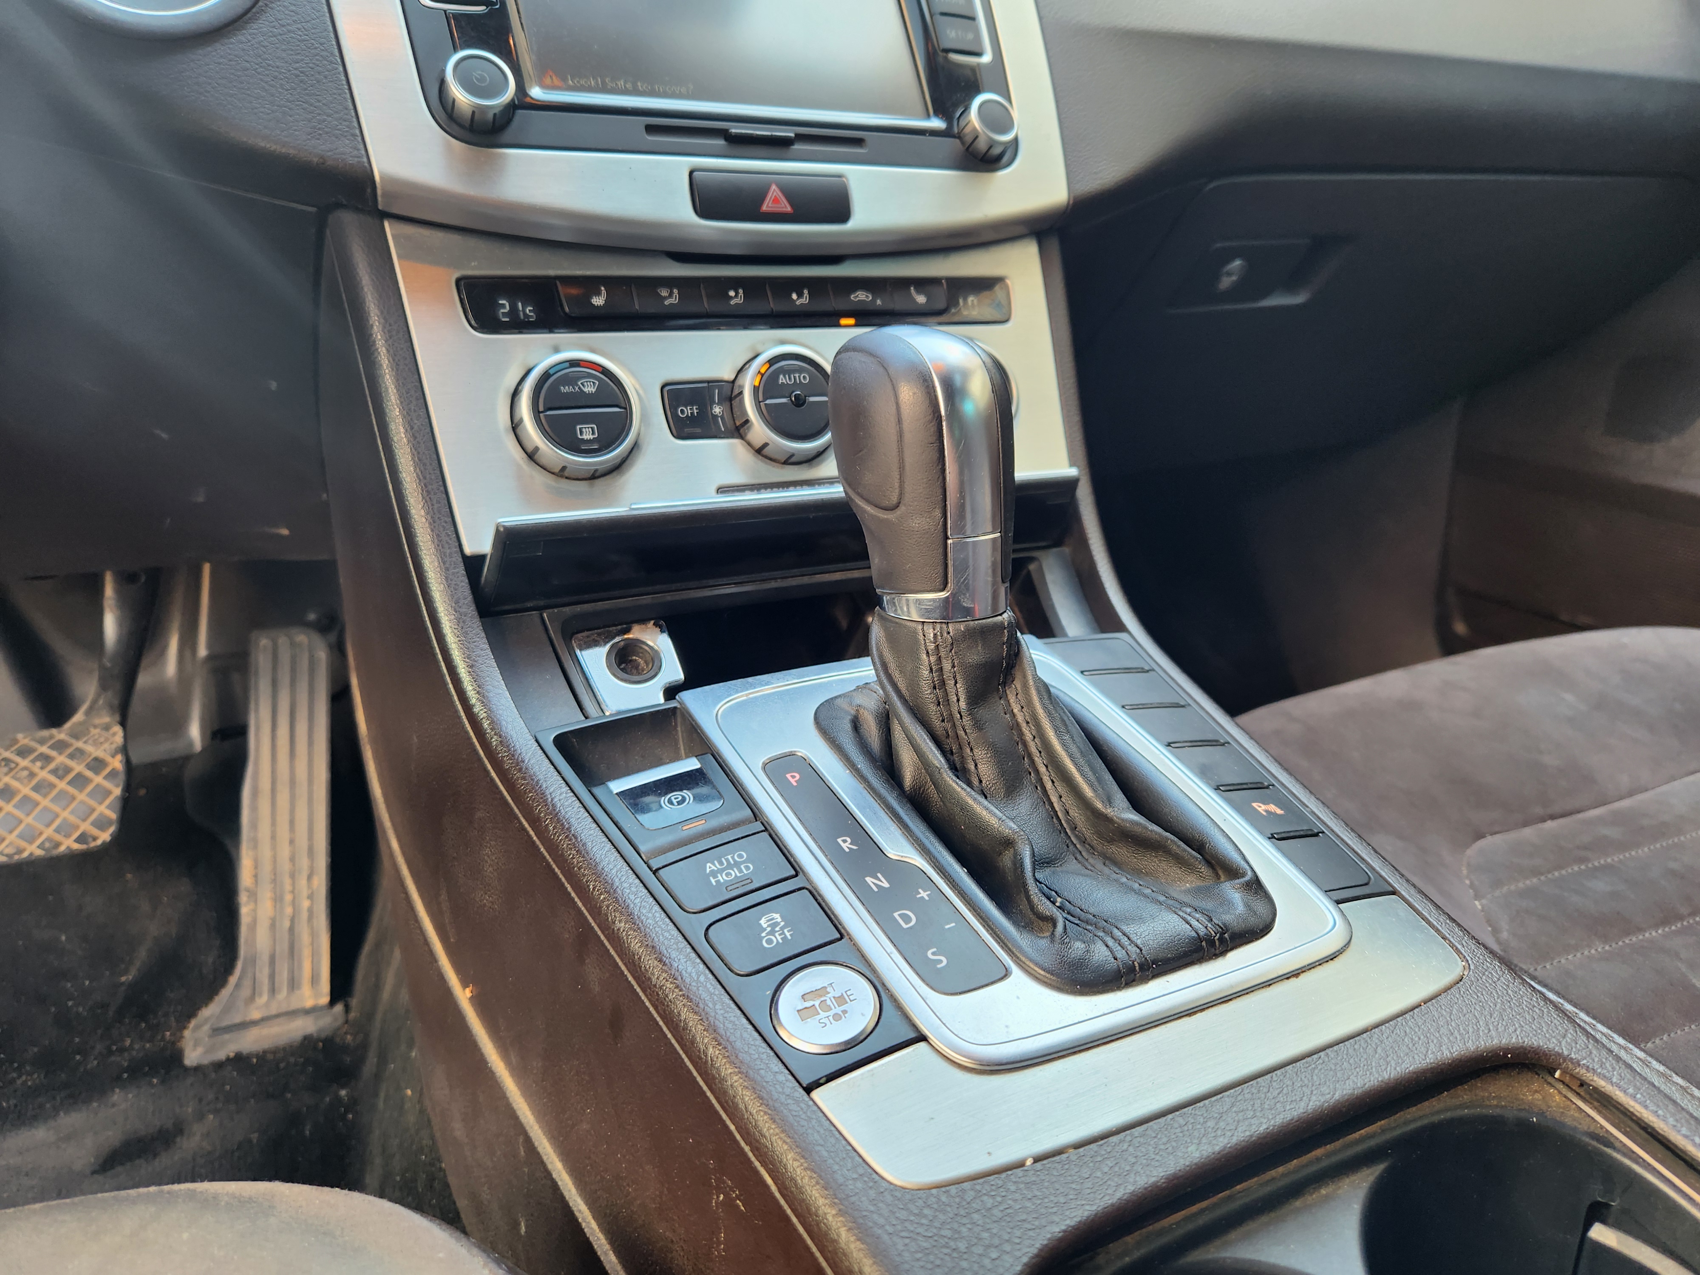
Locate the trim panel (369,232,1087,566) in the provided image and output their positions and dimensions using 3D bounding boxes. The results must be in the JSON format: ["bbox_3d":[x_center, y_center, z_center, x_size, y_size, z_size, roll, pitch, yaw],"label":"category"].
[{"bbox_3d":[-0.024,-0.097,0.411,0.256,0.113,0.022,-9,-7,-26],"label":"trim panel"}]

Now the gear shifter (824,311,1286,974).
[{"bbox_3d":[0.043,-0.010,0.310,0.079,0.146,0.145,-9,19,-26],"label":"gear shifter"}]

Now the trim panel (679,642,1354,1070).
[{"bbox_3d":[0.044,0.052,0.320,0.139,0.015,0.157,-9,33,-26],"label":"trim panel"}]

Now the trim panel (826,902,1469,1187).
[{"bbox_3d":[0.079,0.091,0.261,0.172,0.012,0.036,-9,33,-26],"label":"trim panel"}]

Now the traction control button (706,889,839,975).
[{"bbox_3d":[-0.019,0.073,0.272,0.029,0.009,0.019,-13,35,-24],"label":"traction control button"}]

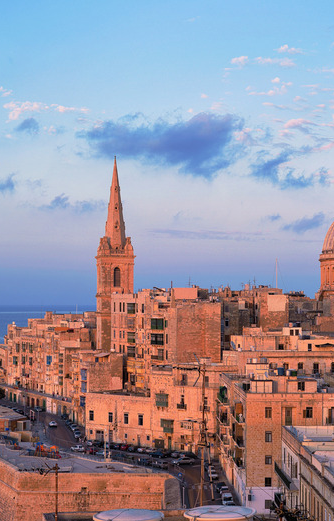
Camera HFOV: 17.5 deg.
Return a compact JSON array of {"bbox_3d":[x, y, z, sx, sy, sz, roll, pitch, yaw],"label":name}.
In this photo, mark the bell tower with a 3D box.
[{"bbox_3d":[-14.341,0.989,301.846,9.800,60.000,9.800,0,-2,-11],"label":"bell tower"}]

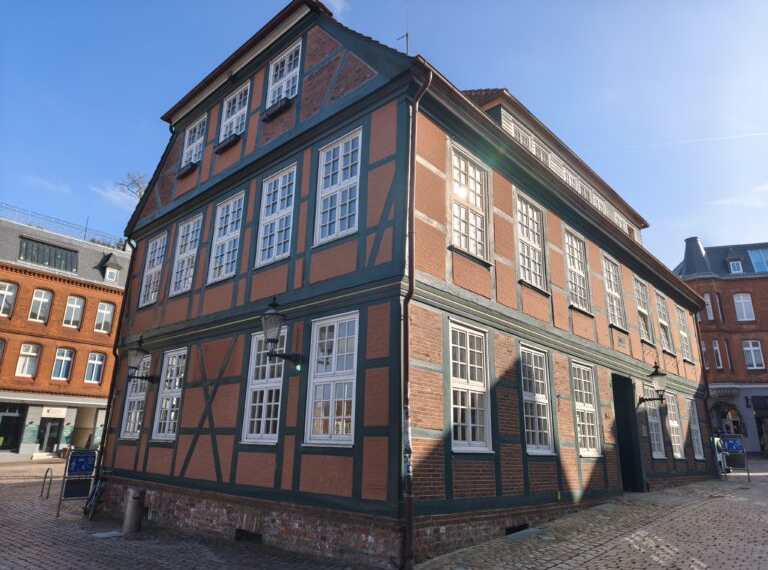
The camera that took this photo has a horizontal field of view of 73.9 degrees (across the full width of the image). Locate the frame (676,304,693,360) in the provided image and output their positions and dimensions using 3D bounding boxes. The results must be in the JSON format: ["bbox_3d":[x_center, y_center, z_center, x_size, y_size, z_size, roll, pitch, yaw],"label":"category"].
[{"bbox_3d":[11.551,1.961,19.687,0.120,1.998,1.193,-14,-24,41],"label":"frame"}]

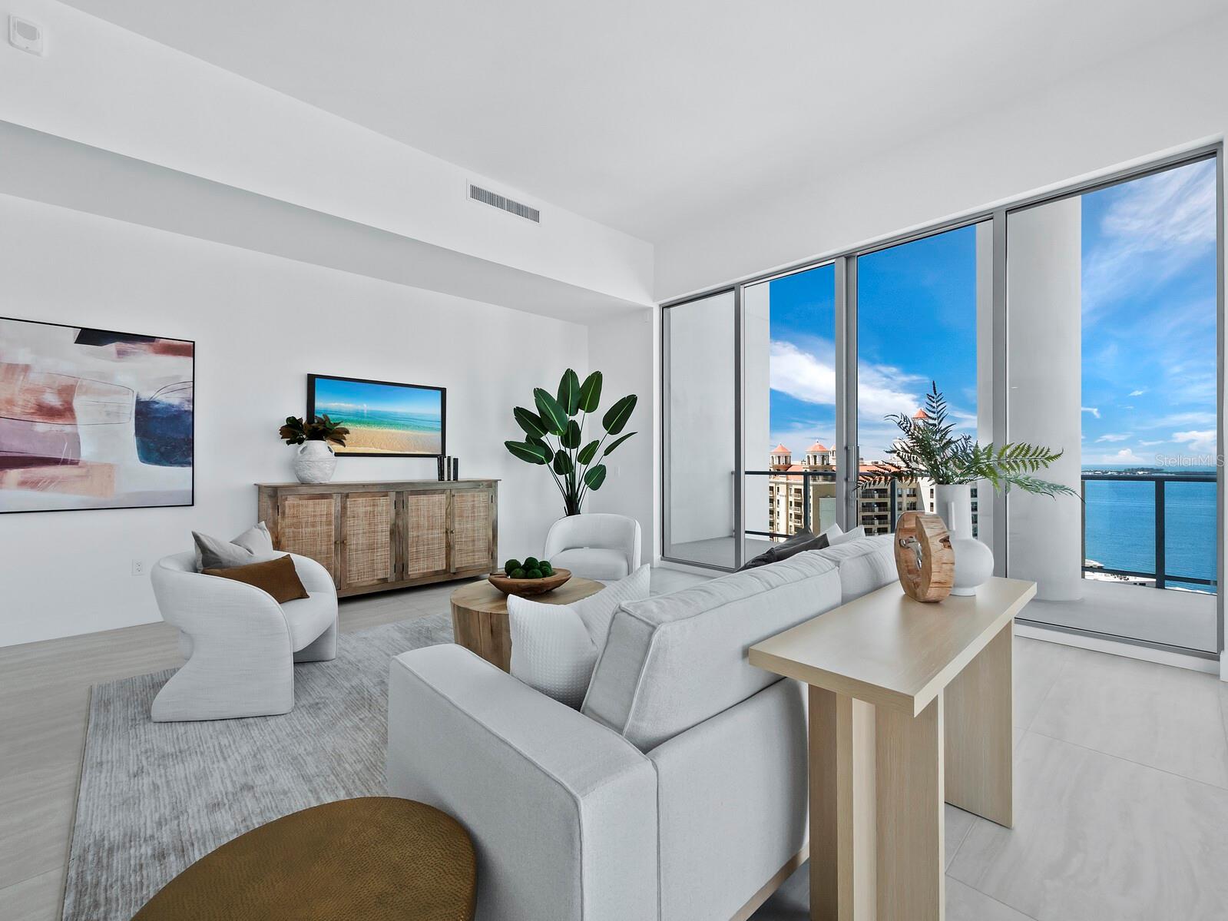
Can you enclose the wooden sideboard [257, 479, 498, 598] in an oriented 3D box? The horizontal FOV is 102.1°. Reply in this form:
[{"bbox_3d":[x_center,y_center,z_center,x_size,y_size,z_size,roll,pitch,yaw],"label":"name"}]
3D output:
[{"bbox_3d":[-2.126,0.727,4.741,2.089,1.018,0.490,0,0,-43],"label":"wooden sideboard"}]

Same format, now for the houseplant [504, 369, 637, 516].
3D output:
[{"bbox_3d":[-0.475,0.126,5.400,1.380,2.223,1.200,0,0,0],"label":"houseplant"}]

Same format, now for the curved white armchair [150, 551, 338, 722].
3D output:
[{"bbox_3d":[-2.002,0.872,2.679,0.730,0.715,0.730,0,0,-12],"label":"curved white armchair"}]

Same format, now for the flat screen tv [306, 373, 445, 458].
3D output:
[{"bbox_3d":[-2.278,-0.400,4.886,1.277,0.746,0.060,0,0,-43],"label":"flat screen tv"}]

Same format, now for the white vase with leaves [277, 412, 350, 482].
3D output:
[{"bbox_3d":[-2.583,-0.090,4.280,0.600,0.614,0.520,0,0,-43],"label":"white vase with leaves"}]

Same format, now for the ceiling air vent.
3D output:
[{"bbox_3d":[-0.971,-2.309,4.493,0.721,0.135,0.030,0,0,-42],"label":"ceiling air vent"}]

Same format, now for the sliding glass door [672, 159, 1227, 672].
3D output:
[{"bbox_3d":[2.057,-0.337,4.390,0.120,3.000,4.207,0,0,-44],"label":"sliding glass door"}]

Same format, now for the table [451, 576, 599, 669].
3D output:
[{"bbox_3d":[-0.493,1.025,3.086,0.930,0.410,0.930,0,0,0],"label":"table"}]

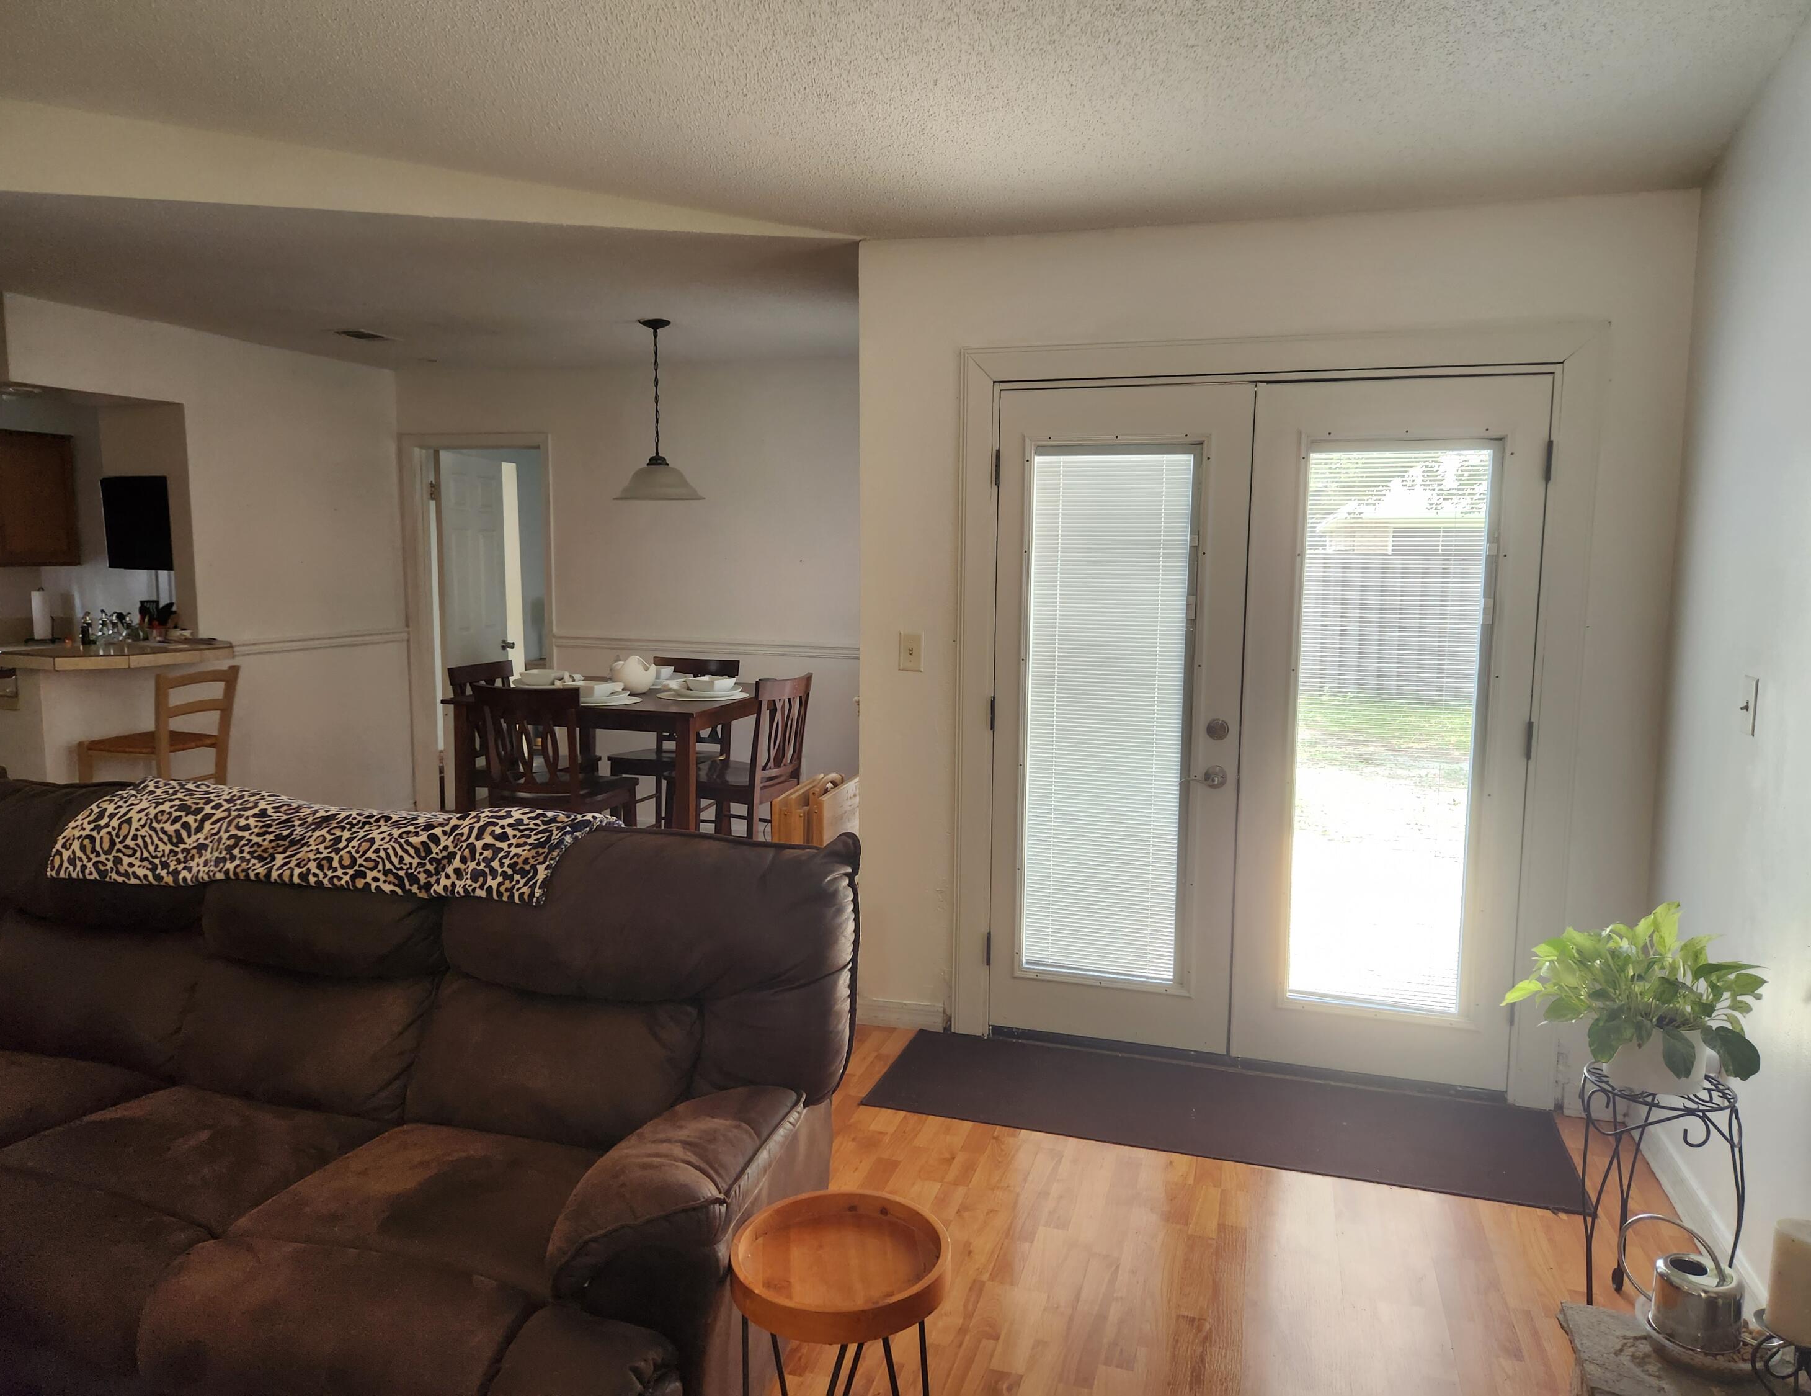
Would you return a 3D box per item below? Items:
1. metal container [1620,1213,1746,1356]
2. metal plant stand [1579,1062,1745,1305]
[{"bbox_3d":[1.217,0.901,1.937,0.170,0.172,0.124,4,7,27],"label":"metal container"},{"bbox_3d":[1.479,1.011,2.454,0.280,0.518,0.280,3,7,17],"label":"metal plant stand"}]

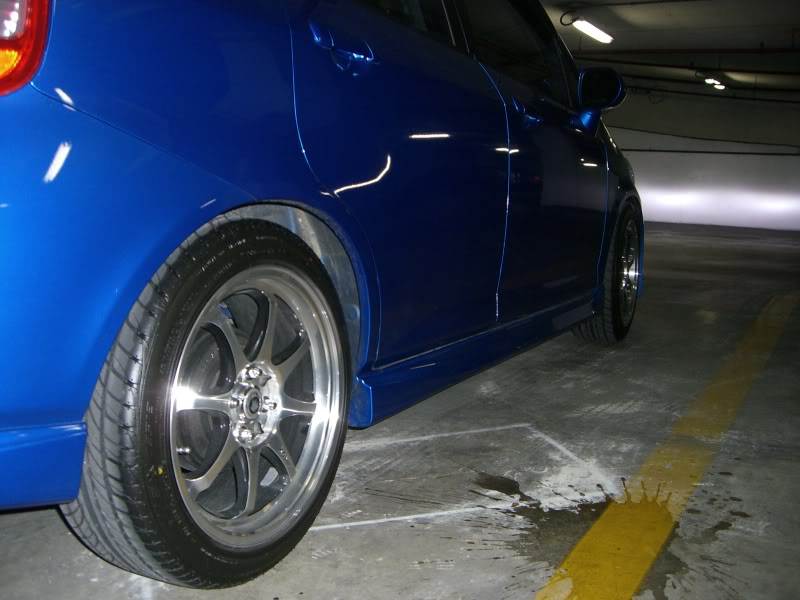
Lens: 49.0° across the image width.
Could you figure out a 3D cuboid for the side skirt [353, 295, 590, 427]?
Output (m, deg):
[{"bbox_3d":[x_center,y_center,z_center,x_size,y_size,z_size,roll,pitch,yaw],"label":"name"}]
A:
[{"bbox_3d":[0.289,0.098,2.452,0.100,0.115,1.670,4,8,27],"label":"side skirt"}]

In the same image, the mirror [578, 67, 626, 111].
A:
[{"bbox_3d":[0.679,-0.708,2.946,0.160,0.143,0.100,4,8,27],"label":"mirror"}]

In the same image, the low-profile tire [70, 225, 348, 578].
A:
[{"bbox_3d":[-0.290,0.159,1.423,0.195,0.580,0.580,4,8,27],"label":"low-profile tire"}]

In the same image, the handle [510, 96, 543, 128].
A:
[{"bbox_3d":[0.352,-0.516,2.415,0.045,0.055,0.205,4,2,27],"label":"handle"}]

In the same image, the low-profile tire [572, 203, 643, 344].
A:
[{"bbox_3d":[0.835,-0.119,3.578,0.195,0.580,0.580,3,8,25],"label":"low-profile tire"}]

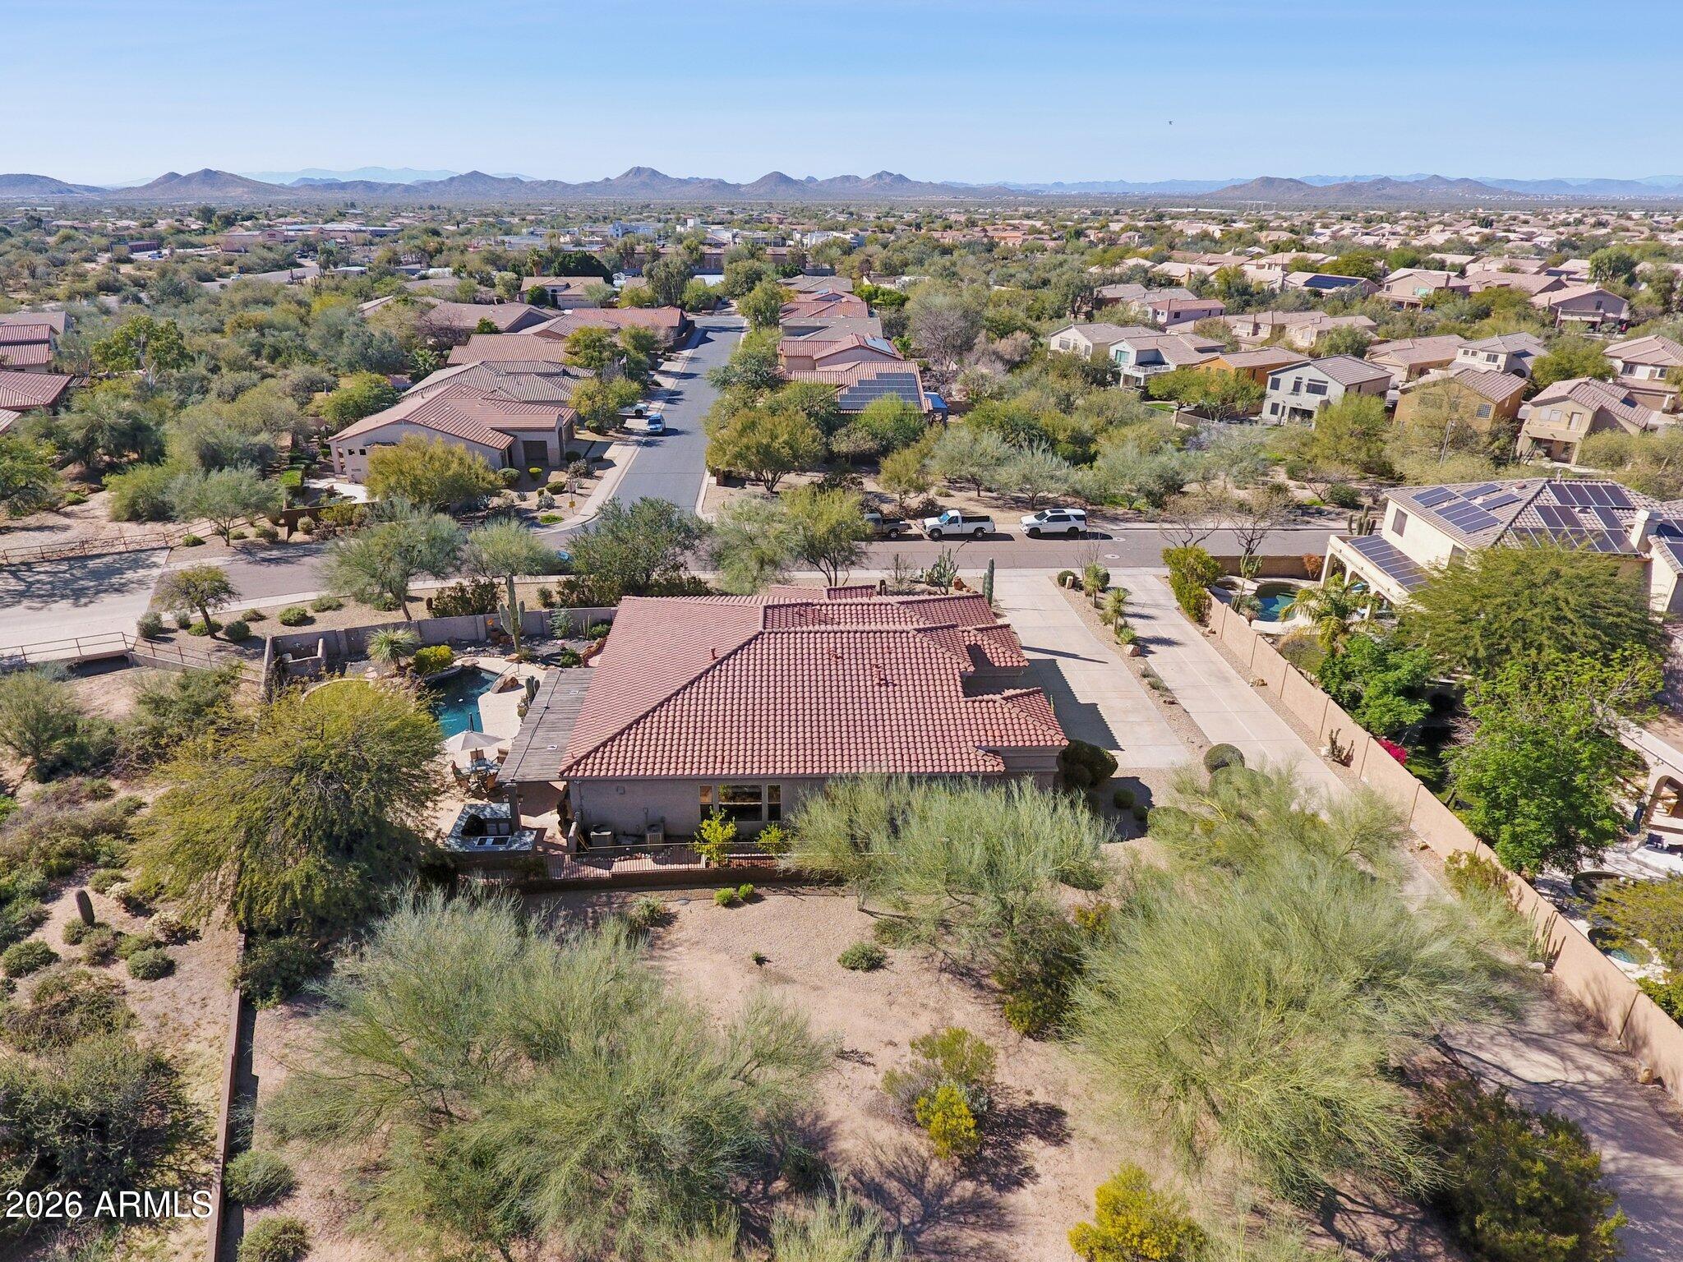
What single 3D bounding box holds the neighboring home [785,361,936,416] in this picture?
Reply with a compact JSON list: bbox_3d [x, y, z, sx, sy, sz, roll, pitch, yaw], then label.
[{"bbox_3d":[1.700,-28.714,117.551,18.200,6.100,21.500,0,24,0],"label":"neighboring home"}]

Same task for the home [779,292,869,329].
[{"bbox_3d":[-3.800,-62.378,192.844,18.000,5.500,17.000,-1,24,-3],"label":"home"}]

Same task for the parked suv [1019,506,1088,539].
[{"bbox_3d":[17.150,-8.871,78.638,5.300,1.900,2.050,-2,24,-4],"label":"parked suv"}]

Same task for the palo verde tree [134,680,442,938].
[{"bbox_3d":[-20.900,6.046,36.670,10.400,7.400,10.000,0,24,0],"label":"palo verde tree"}]

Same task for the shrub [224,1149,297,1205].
[{"bbox_3d":[-15.585,14.648,26.091,1.771,1.149,1.364,0,24,0],"label":"shrub"}]

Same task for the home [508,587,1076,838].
[{"bbox_3d":[-2.421,1.644,48.467,23.500,6.100,20.800,-1,24,-2],"label":"home"}]

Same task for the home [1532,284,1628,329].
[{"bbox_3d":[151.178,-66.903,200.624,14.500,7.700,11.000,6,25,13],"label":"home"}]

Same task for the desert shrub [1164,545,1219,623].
[{"bbox_3d":[23.300,-3.210,64.690,3.300,2.800,5.200,0,24,0],"label":"desert shrub"}]

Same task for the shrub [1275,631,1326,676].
[{"bbox_3d":[25.271,1.431,53.495,2.417,2.100,2.417,0,24,0],"label":"shrub"}]

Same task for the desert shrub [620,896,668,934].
[{"bbox_3d":[-7.091,10.334,35.326,1.598,1.084,1.518,0,24,0],"label":"desert shrub"}]

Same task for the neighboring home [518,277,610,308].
[{"bbox_3d":[-69.300,-85.140,244.520,20.500,6.100,21.000,-1,24,-3],"label":"neighboring home"}]

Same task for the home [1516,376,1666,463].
[{"bbox_3d":[82.000,-23.410,105.610,20.500,7.000,9.000,-21,32,-39],"label":"home"}]

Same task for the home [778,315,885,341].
[{"bbox_3d":[-1.800,-50.448,166.192,18.500,5.500,17.000,-1,24,-3],"label":"home"}]

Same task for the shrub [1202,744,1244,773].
[{"bbox_3d":[17.550,5.914,44.693,1.800,1.400,1.800,0,24,0],"label":"shrub"}]

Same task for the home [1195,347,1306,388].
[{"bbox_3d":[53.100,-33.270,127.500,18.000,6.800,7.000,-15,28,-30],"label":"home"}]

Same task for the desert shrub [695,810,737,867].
[{"bbox_3d":[-4.950,8.202,38.376,1.600,2.400,1.600,0,24,0],"label":"desert shrub"}]

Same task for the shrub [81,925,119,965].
[{"bbox_3d":[-26.000,11.046,34.117,1.150,1.250,1.150,0,24,0],"label":"shrub"}]

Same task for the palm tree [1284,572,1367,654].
[{"bbox_3d":[28.300,-0.944,56.795,4.500,4.800,4.500,0,24,0],"label":"palm tree"}]

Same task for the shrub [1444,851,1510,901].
[{"bbox_3d":[24.000,9.156,36.638,2.100,1.750,2.000,0,24,0],"label":"shrub"}]

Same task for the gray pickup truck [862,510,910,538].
[{"bbox_3d":[2.771,-8.449,76.991,5.400,1.750,1.850,1,24,2],"label":"gray pickup truck"}]

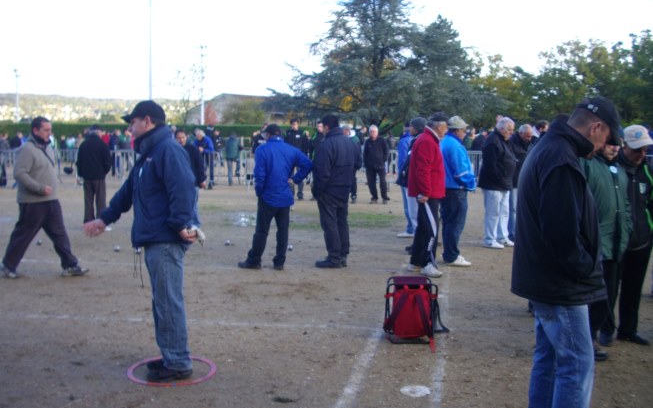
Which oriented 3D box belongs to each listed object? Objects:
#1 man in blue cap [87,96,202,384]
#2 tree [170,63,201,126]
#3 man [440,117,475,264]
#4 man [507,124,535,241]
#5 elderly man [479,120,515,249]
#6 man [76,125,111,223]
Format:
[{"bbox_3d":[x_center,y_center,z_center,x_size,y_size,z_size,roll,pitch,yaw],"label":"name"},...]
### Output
[{"bbox_3d":[-1.164,0.206,4.387,0.760,1.740,0.570,-1,6,-16],"label":"man in blue cap"},{"bbox_3d":[-11.587,-8.136,57.479,2.900,6.760,2.700,1,6,0],"label":"tree"},{"bbox_3d":[1.562,-0.158,8.224,0.440,1.743,0.520,-1,6,-17],"label":"man"},{"bbox_3d":[2.885,-0.308,10.138,0.420,1.710,0.520,6,8,41],"label":"man"},{"bbox_3d":[2.351,-0.263,9.496,0.420,1.730,0.530,5,7,35],"label":"elderly man"},{"bbox_3d":[-3.608,-0.457,10.817,0.550,1.610,0.380,0,6,-7],"label":"man"}]

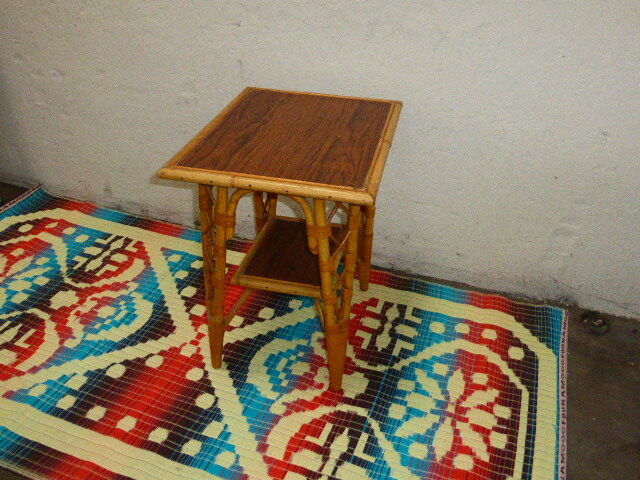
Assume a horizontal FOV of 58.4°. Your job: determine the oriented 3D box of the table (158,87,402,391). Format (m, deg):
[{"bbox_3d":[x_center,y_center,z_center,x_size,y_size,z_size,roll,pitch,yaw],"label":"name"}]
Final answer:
[{"bbox_3d":[-0.056,-0.006,1.422,0.415,0.569,0.527,8,33,10],"label":"table"}]

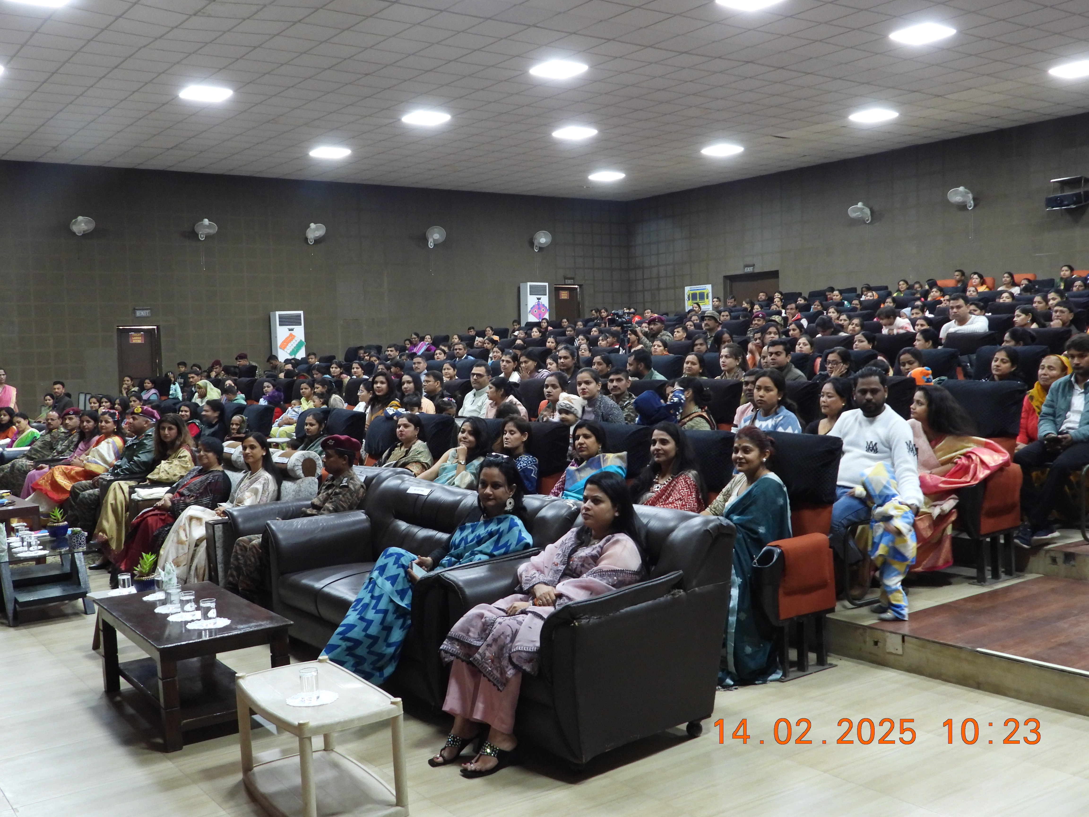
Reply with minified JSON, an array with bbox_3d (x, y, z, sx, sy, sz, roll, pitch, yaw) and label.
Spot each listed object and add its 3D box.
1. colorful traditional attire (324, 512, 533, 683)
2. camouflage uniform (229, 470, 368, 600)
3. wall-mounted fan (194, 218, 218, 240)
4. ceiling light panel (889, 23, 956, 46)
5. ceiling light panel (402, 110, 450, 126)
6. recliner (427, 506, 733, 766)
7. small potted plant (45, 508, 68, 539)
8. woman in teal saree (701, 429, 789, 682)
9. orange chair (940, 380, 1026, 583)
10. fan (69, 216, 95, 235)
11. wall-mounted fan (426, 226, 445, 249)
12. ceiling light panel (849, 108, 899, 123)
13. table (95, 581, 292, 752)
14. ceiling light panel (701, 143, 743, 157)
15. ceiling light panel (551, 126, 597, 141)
[{"bbox_3d":[-0.538,0.903,5.151,1.000,0.860,0.660,-3,3,-19],"label":"colorful traditional attire"},{"bbox_3d":[-1.653,0.858,7.496,0.900,0.860,0.550,-4,4,-35],"label":"camouflage uniform"},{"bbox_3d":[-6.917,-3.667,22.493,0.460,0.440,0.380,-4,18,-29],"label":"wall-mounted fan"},{"bbox_3d":[4.751,-4.729,13.846,0.600,0.050,0.600,-4,4,-35],"label":"ceiling light panel"},{"bbox_3d":[-1.936,-4.789,18.097,0.600,0.050,0.600,-4,4,-37],"label":"ceiling light panel"},{"bbox_3d":[0.136,0.876,4.606,0.914,0.874,0.955,-4,4,-35],"label":"recliner"},{"bbox_3d":[-3.375,0.778,7.601,0.158,0.215,0.158,-4,4,-37],"label":"small potted plant"},{"bbox_3d":[0.884,0.679,5.236,0.671,1.148,0.488,-4,4,-38],"label":"woman in teal saree"},{"bbox_3d":[2.446,0.418,6.562,0.780,1.110,0.620,-4,4,-37],"label":"orange chair"},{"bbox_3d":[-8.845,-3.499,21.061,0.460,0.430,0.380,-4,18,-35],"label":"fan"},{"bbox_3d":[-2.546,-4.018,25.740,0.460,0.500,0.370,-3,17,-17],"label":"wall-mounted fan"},{"bbox_3d":[5.652,-5.047,18.916,0.600,0.050,0.600,-4,4,-35],"label":"ceiling light panel"},{"bbox_3d":[-1.719,1.211,5.330,0.596,0.469,1.185,-4,4,-36],"label":"table"},{"bbox_3d":[3.582,-5.210,22.168,0.600,0.050,0.600,-4,4,-37],"label":"ceiling light panel"},{"bbox_3d":[0.532,-4.909,19.590,0.600,0.050,0.600,-4,4,-35],"label":"ceiling light panel"}]

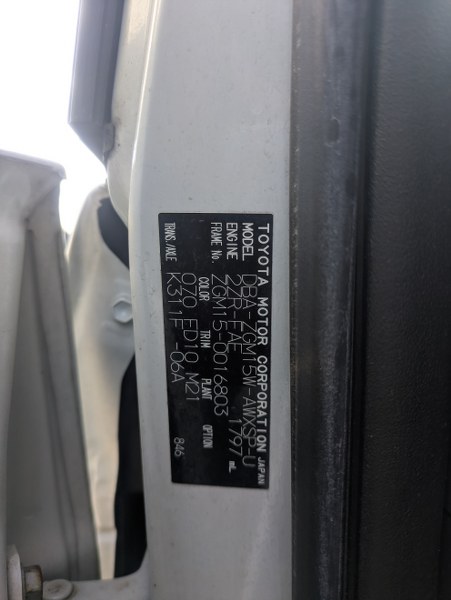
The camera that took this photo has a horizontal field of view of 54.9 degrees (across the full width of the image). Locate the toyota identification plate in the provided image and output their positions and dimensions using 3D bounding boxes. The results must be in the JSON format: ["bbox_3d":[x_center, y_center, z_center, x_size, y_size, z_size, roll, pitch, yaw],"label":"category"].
[{"bbox_3d":[-0.003,0.023,0.163,0.040,0.109,0.002,1,15,7],"label":"toyota identification plate"}]

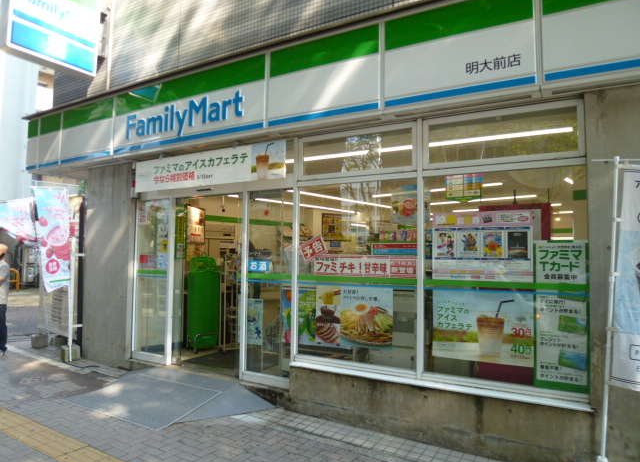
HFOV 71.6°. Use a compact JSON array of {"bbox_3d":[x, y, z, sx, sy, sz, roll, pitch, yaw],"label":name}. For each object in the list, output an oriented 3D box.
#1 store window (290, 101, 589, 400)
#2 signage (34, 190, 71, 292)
[{"bbox_3d":[0.872,0.156,4.035,2.653,2.311,0.100,-1,-4,30],"label":"store window"},{"bbox_3d":[-3.731,0.132,6.166,0.090,1.410,0.430,-2,-4,40],"label":"signage"}]

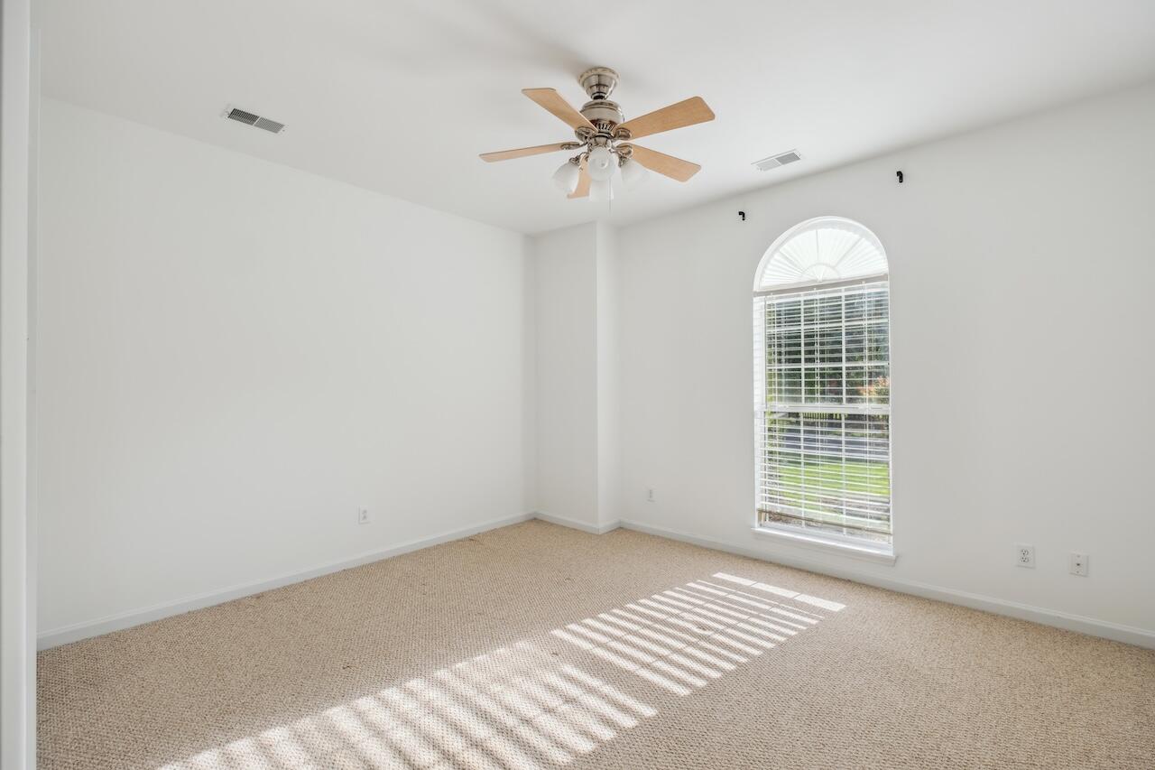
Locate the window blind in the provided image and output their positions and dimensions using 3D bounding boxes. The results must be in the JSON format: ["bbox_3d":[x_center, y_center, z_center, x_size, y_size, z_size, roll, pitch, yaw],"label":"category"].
[{"bbox_3d":[1.684,0.144,3.361,0.860,1.620,0.060,-1,-1,42],"label":"window blind"}]

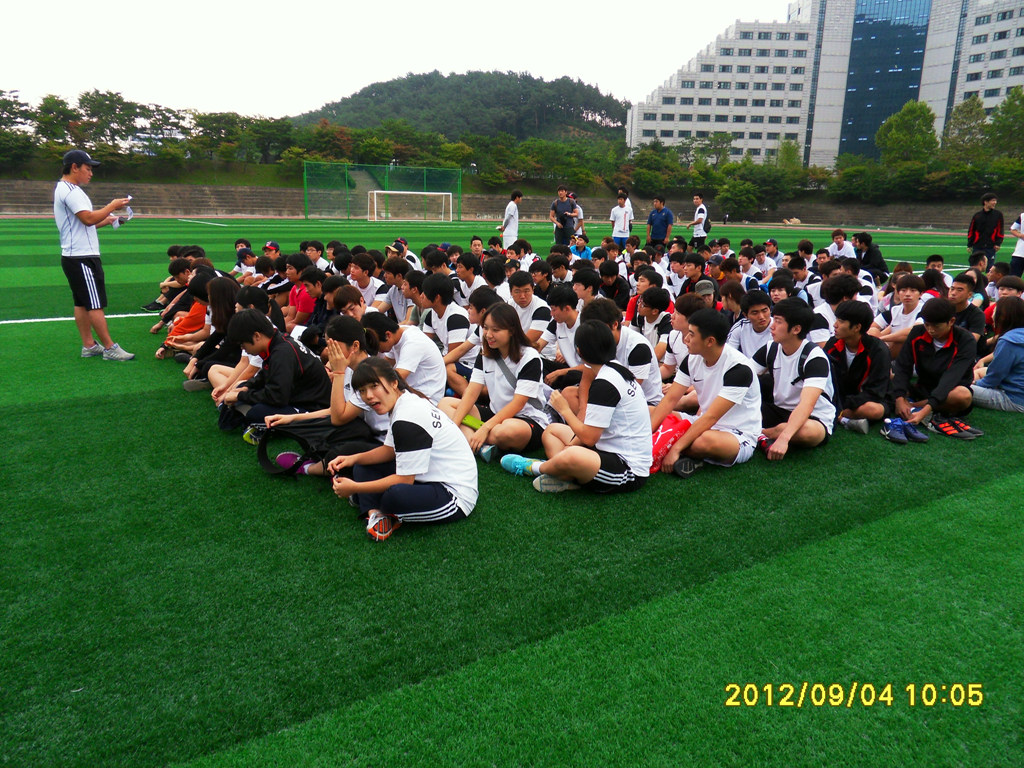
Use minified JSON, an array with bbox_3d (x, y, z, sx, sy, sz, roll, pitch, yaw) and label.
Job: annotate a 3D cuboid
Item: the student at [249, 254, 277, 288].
[{"bbox_3d":[-2.717,-0.984,7.689,0.660,0.780,0.550,-3,15,-17],"label":"student"}]

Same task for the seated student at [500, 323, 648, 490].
[{"bbox_3d":[0.319,0.054,3.743,0.780,0.840,0.620,6,15,19],"label":"seated student"}]

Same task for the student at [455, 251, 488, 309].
[{"bbox_3d":[-0.526,-0.877,7.259,0.660,0.918,0.580,-6,16,-27],"label":"student"}]

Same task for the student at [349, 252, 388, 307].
[{"bbox_3d":[-1.685,-0.927,7.629,0.700,0.900,0.650,-11,19,-40],"label":"student"}]

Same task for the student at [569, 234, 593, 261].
[{"bbox_3d":[1.232,-2.302,13.140,0.600,0.888,0.660,8,16,26],"label":"student"}]

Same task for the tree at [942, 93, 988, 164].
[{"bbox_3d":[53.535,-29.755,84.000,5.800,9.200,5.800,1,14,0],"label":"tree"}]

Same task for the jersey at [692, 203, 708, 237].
[{"bbox_3d":[4.056,-3.520,15.302,0.300,0.700,0.480,2,14,5],"label":"jersey"}]

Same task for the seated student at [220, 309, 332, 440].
[{"bbox_3d":[-1.377,-0.088,4.232,0.680,0.750,0.570,-1,14,-9],"label":"seated student"}]

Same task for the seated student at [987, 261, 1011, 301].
[{"bbox_3d":[5.462,-0.970,8.156,0.680,0.830,0.560,2,14,5],"label":"seated student"}]

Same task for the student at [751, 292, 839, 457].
[{"bbox_3d":[1.712,-0.104,4.553,0.700,0.900,0.650,-10,18,-39],"label":"student"}]

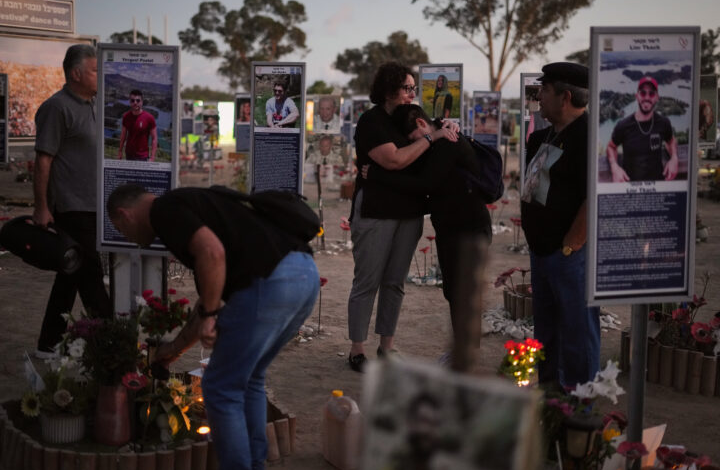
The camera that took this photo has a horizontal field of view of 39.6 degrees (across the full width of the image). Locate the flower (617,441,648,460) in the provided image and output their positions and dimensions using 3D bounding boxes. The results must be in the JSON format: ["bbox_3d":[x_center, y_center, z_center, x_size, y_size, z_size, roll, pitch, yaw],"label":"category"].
[{"bbox_3d":[0.954,0.754,3.500,0.110,0.055,0.090,1,8,9],"label":"flower"}]

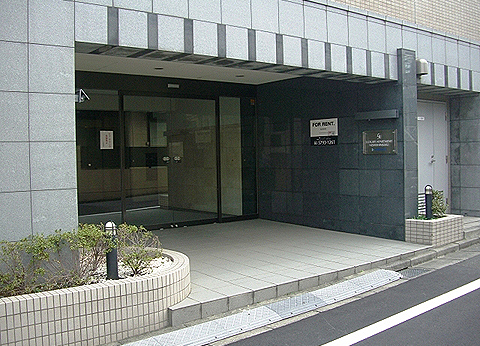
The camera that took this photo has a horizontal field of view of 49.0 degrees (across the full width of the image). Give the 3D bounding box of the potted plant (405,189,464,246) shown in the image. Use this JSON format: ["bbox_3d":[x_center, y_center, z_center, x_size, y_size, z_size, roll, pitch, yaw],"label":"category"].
[{"bbox_3d":[2.731,0.625,7.405,0.850,0.700,0.510,-3,3,-39],"label":"potted plant"}]

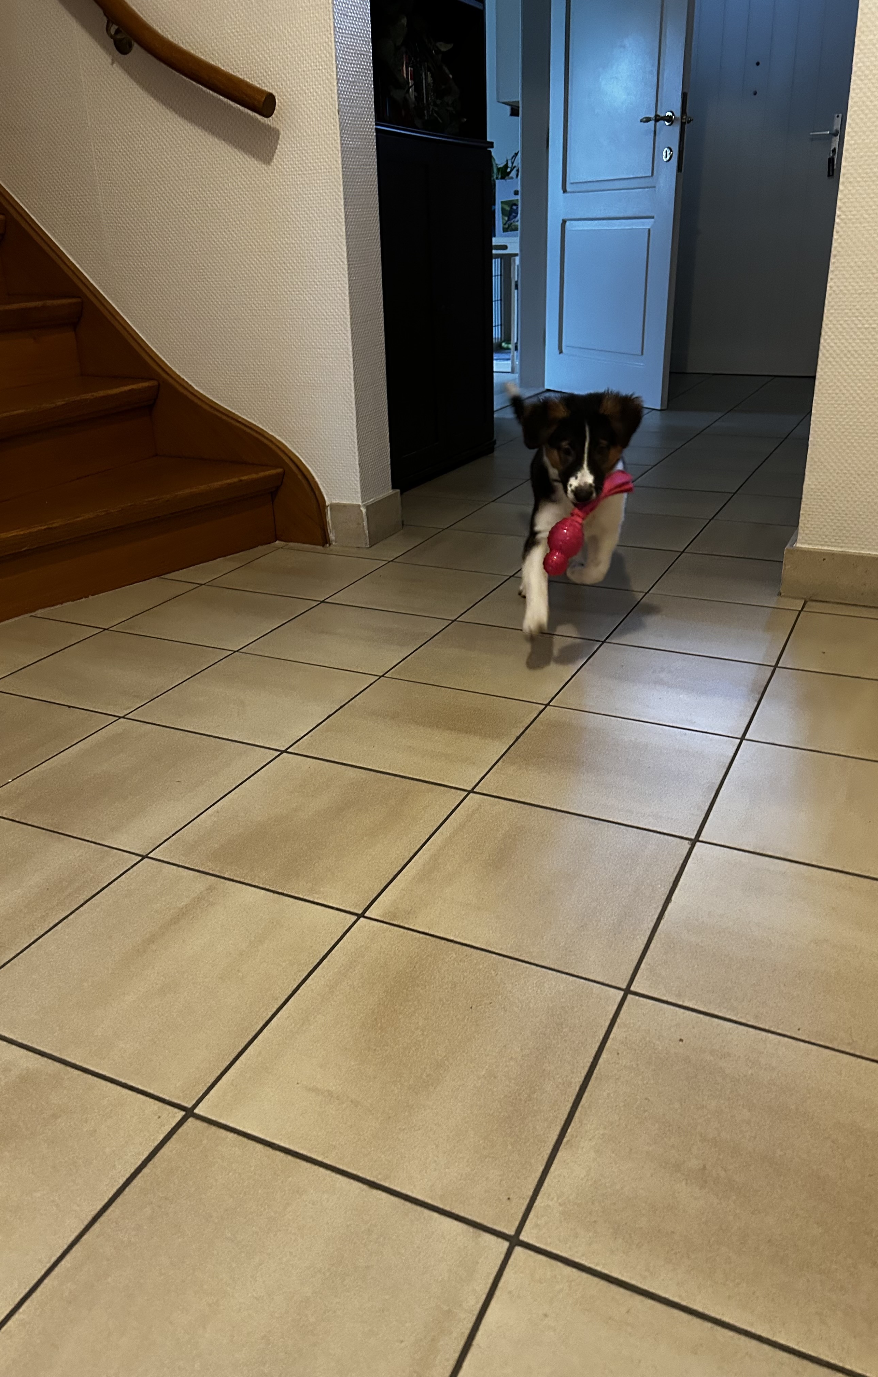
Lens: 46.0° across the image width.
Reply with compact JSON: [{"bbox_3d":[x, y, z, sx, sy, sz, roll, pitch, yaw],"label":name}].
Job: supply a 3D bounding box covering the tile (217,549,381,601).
[{"bbox_3d":[-0.312,-0.254,2.322,0.297,0.012,0.297,10,26,24],"label":"tile"}]

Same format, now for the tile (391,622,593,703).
[{"bbox_3d":[0.102,-0.048,1.826,0.297,0.010,0.297,10,26,24],"label":"tile"}]

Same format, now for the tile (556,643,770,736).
[{"bbox_3d":[0.376,-0.001,1.710,0.297,0.012,0.297,10,26,24],"label":"tile"}]

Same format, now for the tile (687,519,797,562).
[{"bbox_3d":[0.759,-0.340,2.450,0.282,0.012,0.297,10,26,24],"label":"tile"}]

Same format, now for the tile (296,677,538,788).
[{"bbox_3d":[-0.027,0.065,1.576,0.297,0.012,0.297,10,26,24],"label":"tile"}]

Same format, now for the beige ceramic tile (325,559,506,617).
[{"bbox_3d":[-0.041,-0.208,2.196,0.297,0.010,0.297,10,26,24],"label":"beige ceramic tile"}]

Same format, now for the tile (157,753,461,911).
[{"bbox_3d":[-0.157,0.178,1.329,0.297,0.010,0.297,10,26,24],"label":"tile"}]

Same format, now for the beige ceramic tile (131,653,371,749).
[{"bbox_3d":[-0.300,0.019,1.702,0.297,0.012,0.297,10,26,24],"label":"beige ceramic tile"}]

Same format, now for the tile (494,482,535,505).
[{"bbox_3d":[0.351,-0.545,2.938,0.297,0.012,0.297,10,26,24],"label":"tile"}]

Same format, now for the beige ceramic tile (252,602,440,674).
[{"bbox_3d":[-0.169,-0.094,1.946,0.297,0.012,0.297,10,26,24],"label":"beige ceramic tile"}]

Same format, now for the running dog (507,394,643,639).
[{"bbox_3d":[0.237,-0.339,1.930,0.225,0.430,0.480,-5,24,-7],"label":"running dog"}]

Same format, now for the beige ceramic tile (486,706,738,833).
[{"bbox_3d":[0.246,0.113,1.460,0.297,0.012,0.297,10,26,24],"label":"beige ceramic tile"}]

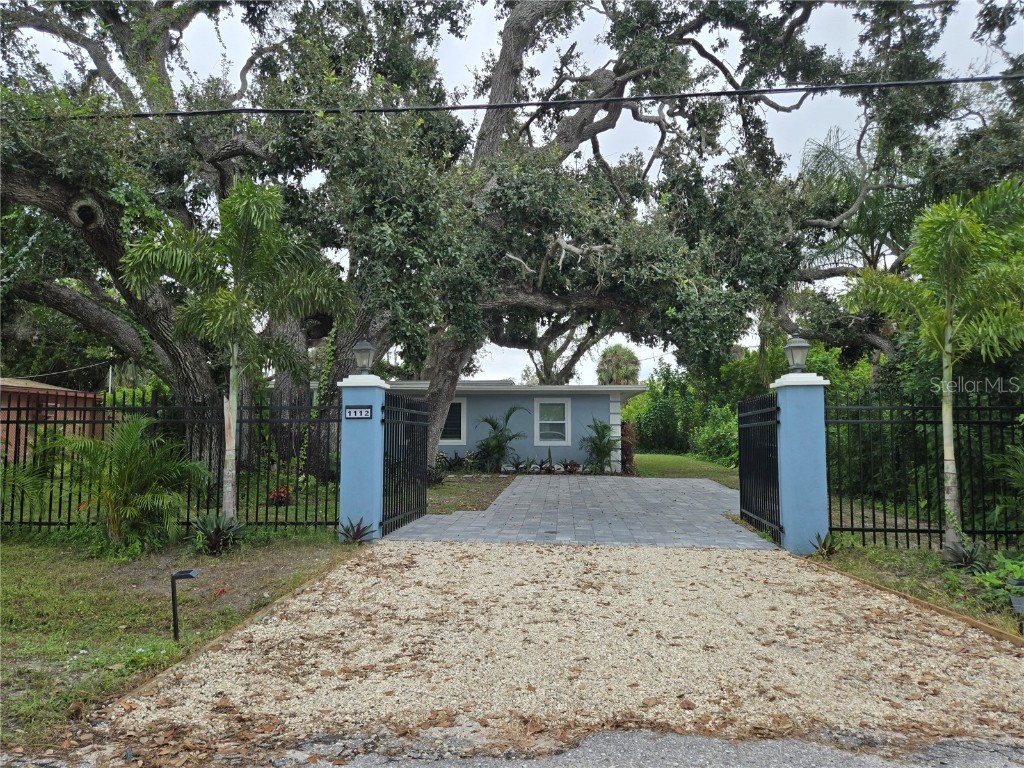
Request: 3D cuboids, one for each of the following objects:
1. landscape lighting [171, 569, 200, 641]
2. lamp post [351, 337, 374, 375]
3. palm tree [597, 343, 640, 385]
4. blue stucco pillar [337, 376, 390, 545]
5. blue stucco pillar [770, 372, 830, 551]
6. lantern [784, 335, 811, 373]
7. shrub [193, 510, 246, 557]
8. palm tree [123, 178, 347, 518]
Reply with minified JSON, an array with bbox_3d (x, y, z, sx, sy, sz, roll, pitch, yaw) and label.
[{"bbox_3d":[-2.080,1.417,4.366,0.165,0.445,0.120,2,-5,-18],"label":"landscape lighting"},{"bbox_3d":[-1.811,-0.314,8.386,0.235,0.435,0.235,0,-5,6],"label":"lamp post"},{"bbox_3d":[7.192,1.039,45.698,3.000,7.713,3.000,0,-5,6],"label":"palm tree"},{"bbox_3d":[-1.813,0.891,8.291,0.475,1.983,0.475,0,-5,6],"label":"blue stucco pillar"},{"bbox_3d":[3.293,0.885,7.721,0.475,1.995,0.475,0,-5,6],"label":"blue stucco pillar"},{"bbox_3d":[3.296,-0.327,7.817,0.235,0.435,0.235,0,-5,6],"label":"lantern"},{"bbox_3d":[-3.162,1.579,7.299,0.560,0.470,0.520,0,-5,6],"label":"shrub"},{"bbox_3d":[-3.347,-0.323,8.303,2.700,4.400,2.500,0,-5,6],"label":"palm tree"}]

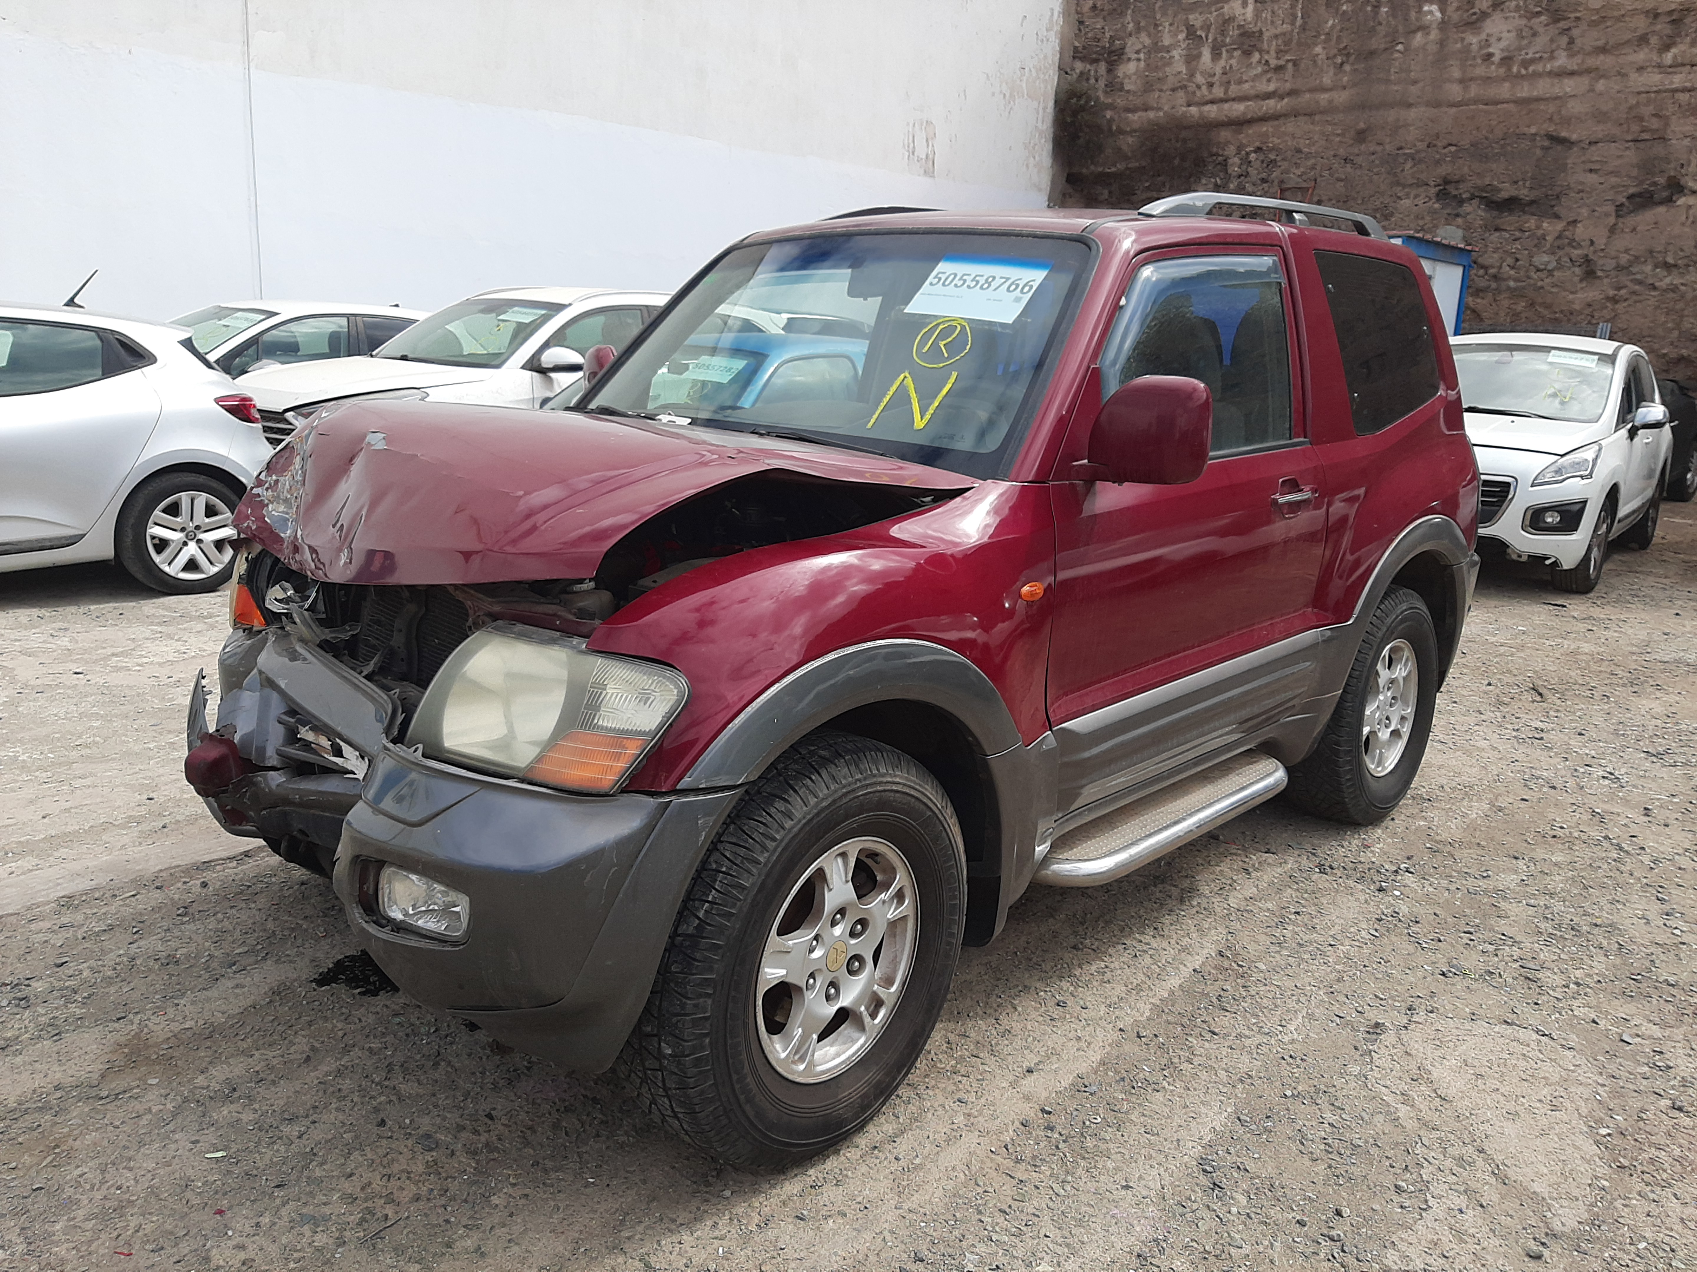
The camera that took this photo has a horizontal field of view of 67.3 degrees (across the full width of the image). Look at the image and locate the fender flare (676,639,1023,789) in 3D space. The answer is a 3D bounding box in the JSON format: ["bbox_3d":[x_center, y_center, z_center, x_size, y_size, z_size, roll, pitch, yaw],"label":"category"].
[{"bbox_3d":[0.039,0.144,2.154,0.130,0.280,0.900,15,18,41],"label":"fender flare"}]

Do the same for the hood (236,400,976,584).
[{"bbox_3d":[-0.616,-0.293,2.626,1.530,0.360,1.040,15,18,41],"label":"hood"}]

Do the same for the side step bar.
[{"bbox_3d":[0.767,0.448,3.142,0.200,0.075,1.140,11,16,42],"label":"side step bar"}]

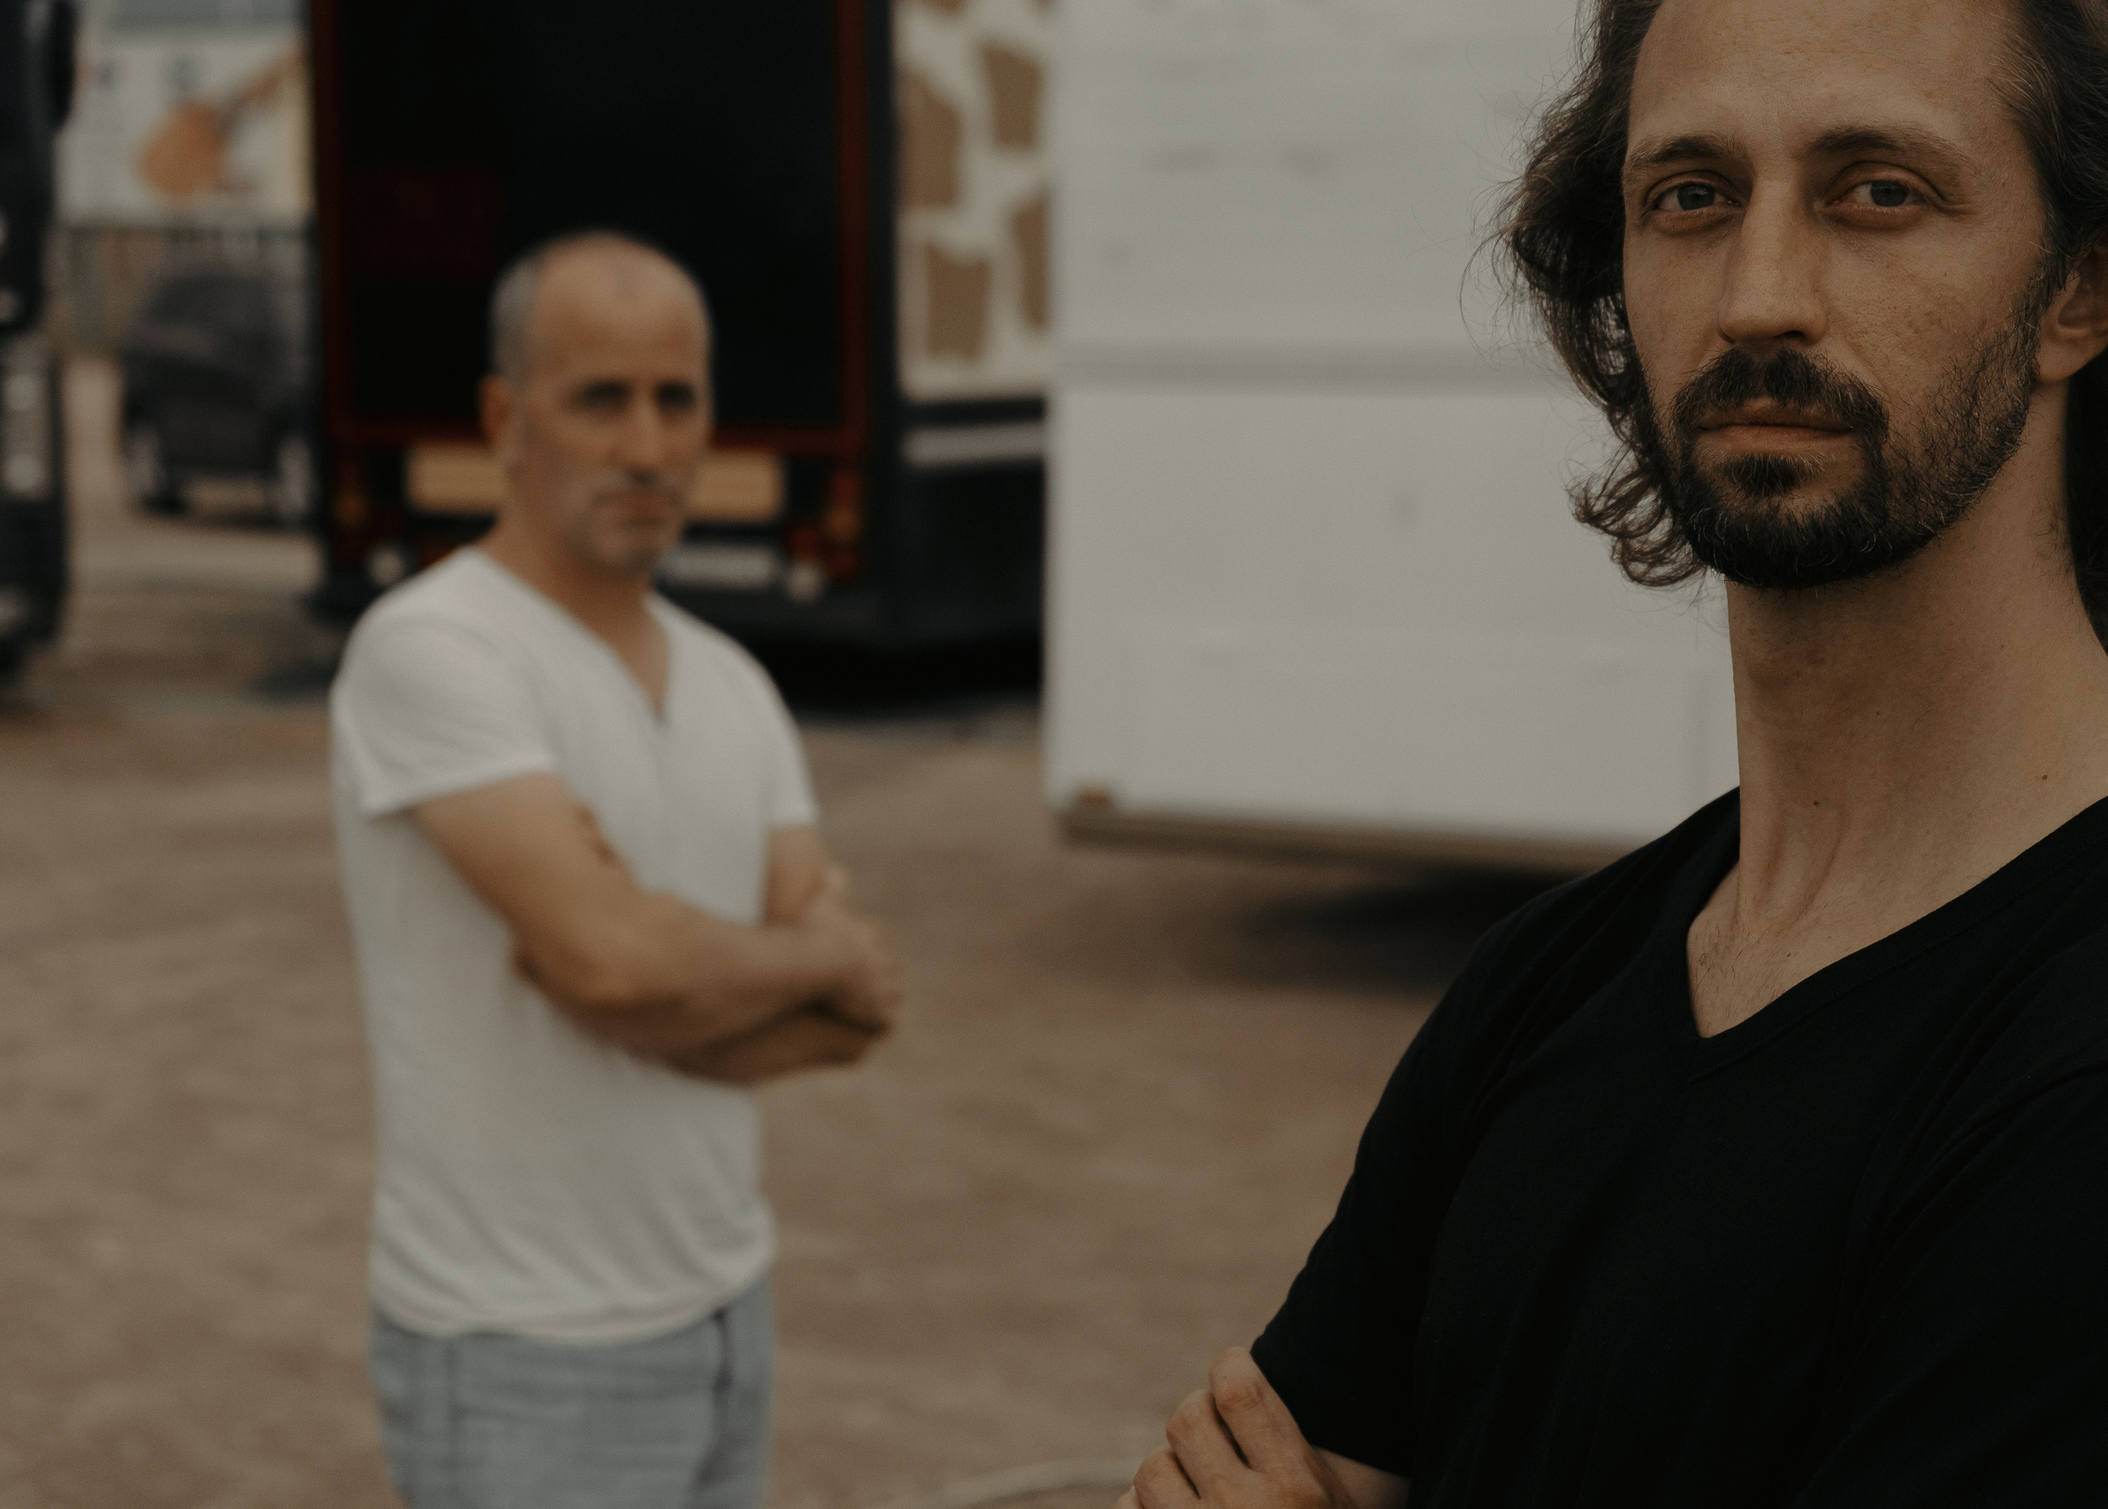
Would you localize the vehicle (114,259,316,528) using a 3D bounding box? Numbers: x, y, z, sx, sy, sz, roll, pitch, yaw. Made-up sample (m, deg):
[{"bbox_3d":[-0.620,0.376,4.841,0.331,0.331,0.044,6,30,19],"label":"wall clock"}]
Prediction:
[{"bbox_3d":[-4.799,-2.429,32.110,1.820,1.570,4.350,-4,7,-32],"label":"vehicle"}]

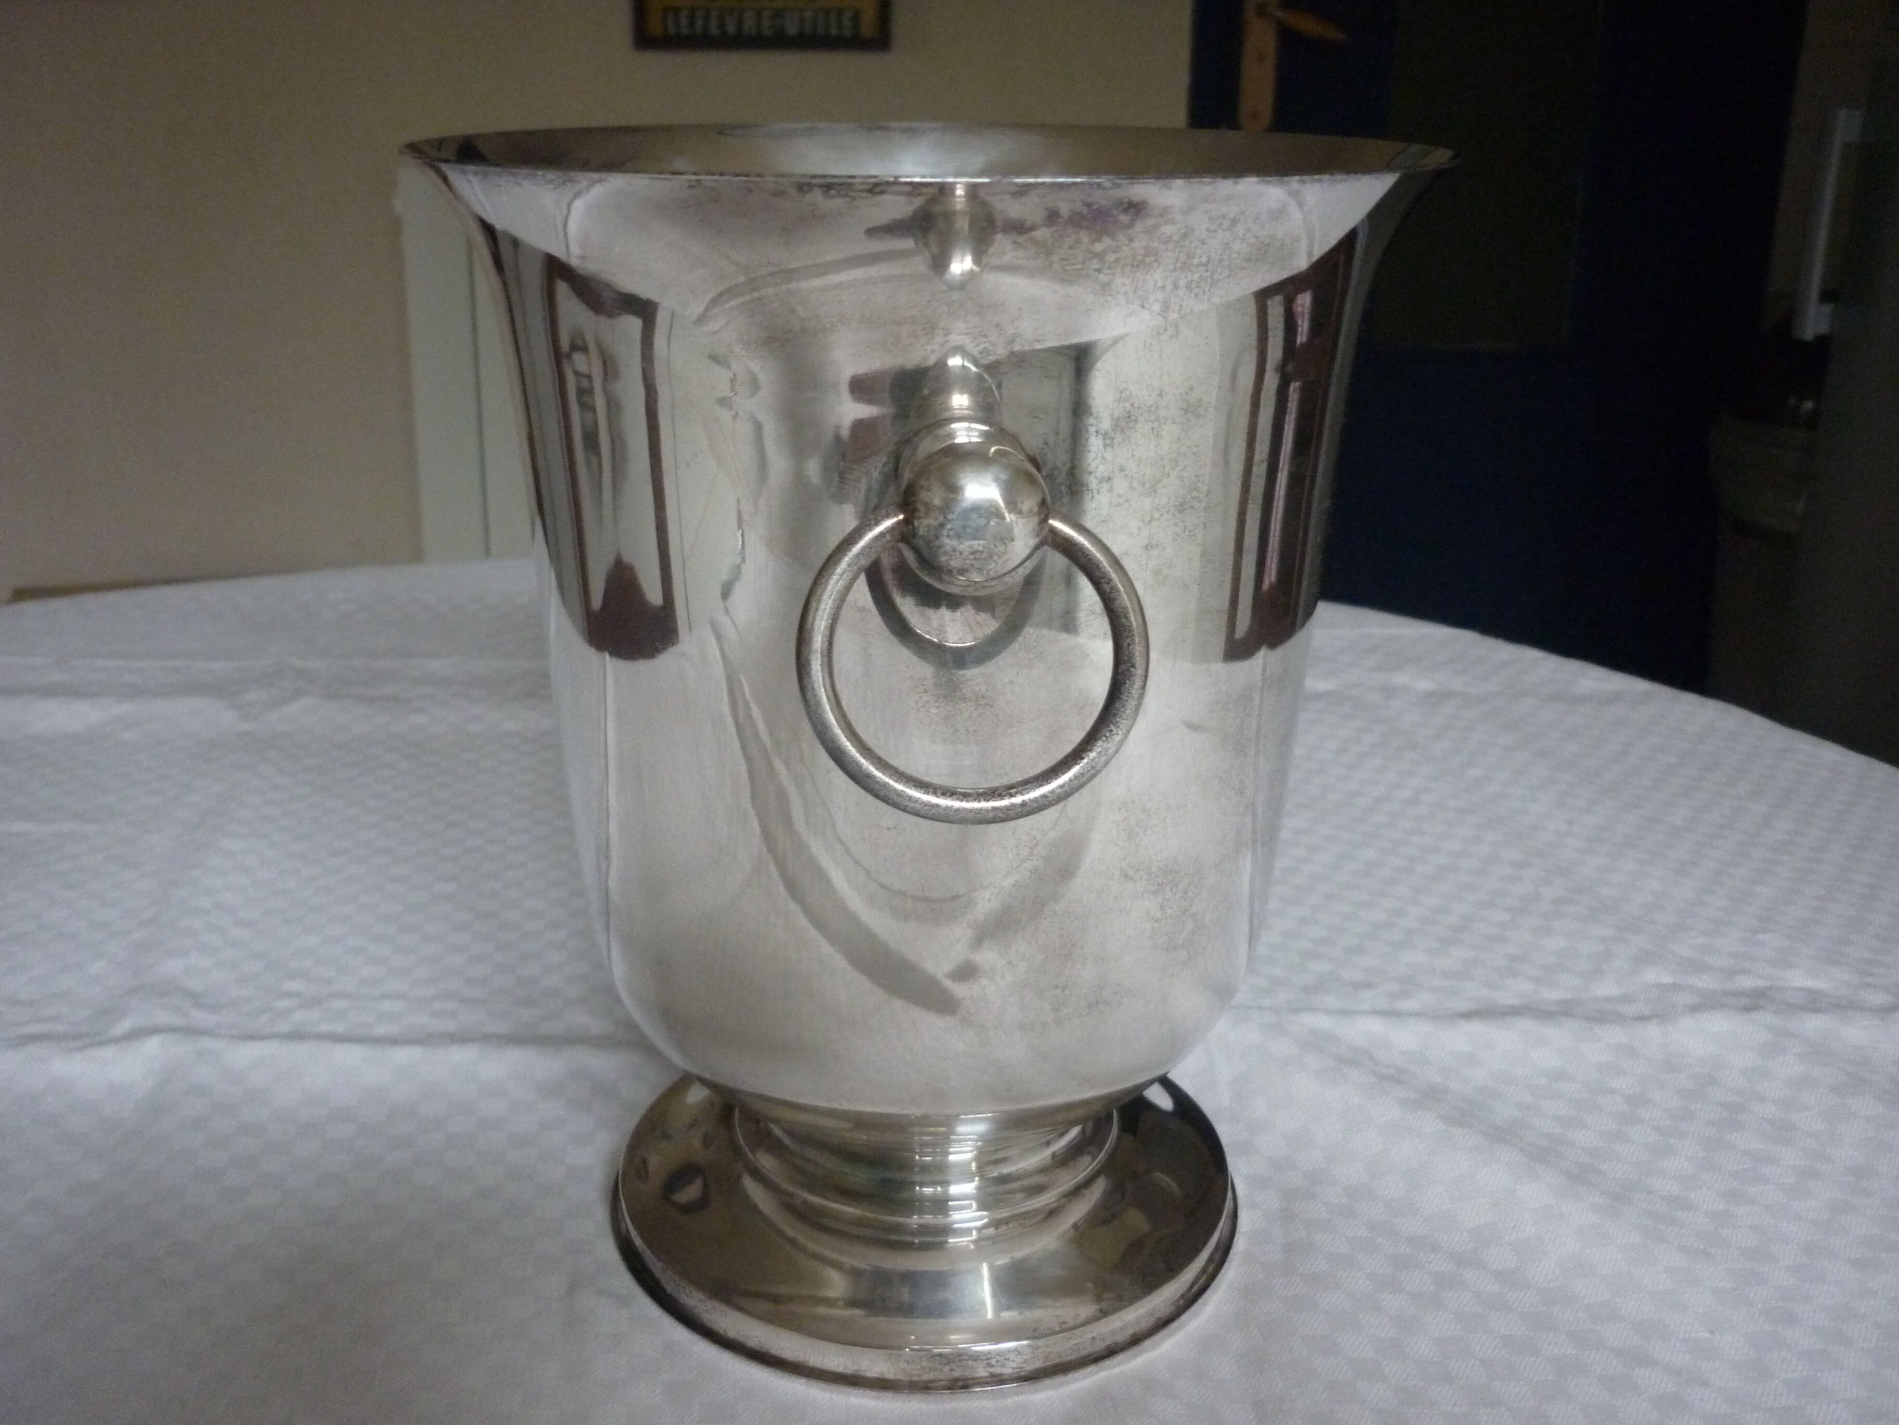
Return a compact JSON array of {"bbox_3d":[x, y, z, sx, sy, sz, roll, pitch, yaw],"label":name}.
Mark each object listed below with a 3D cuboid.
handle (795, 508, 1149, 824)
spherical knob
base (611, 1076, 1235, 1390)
[{"bbox_3d":[0.004,-0.008,0.277,0.054,0.053,0.006,-1,20,-4],"label":"handle"},{"bbox_3d":[0.004,-0.029,0.269,0.022,0.022,0.025,-1,20,-4],"label":"spherical knob"},{"bbox_3d":[-0.005,0.089,0.412,0.144,0.040,0.144,-1,20,-4],"label":"base"}]

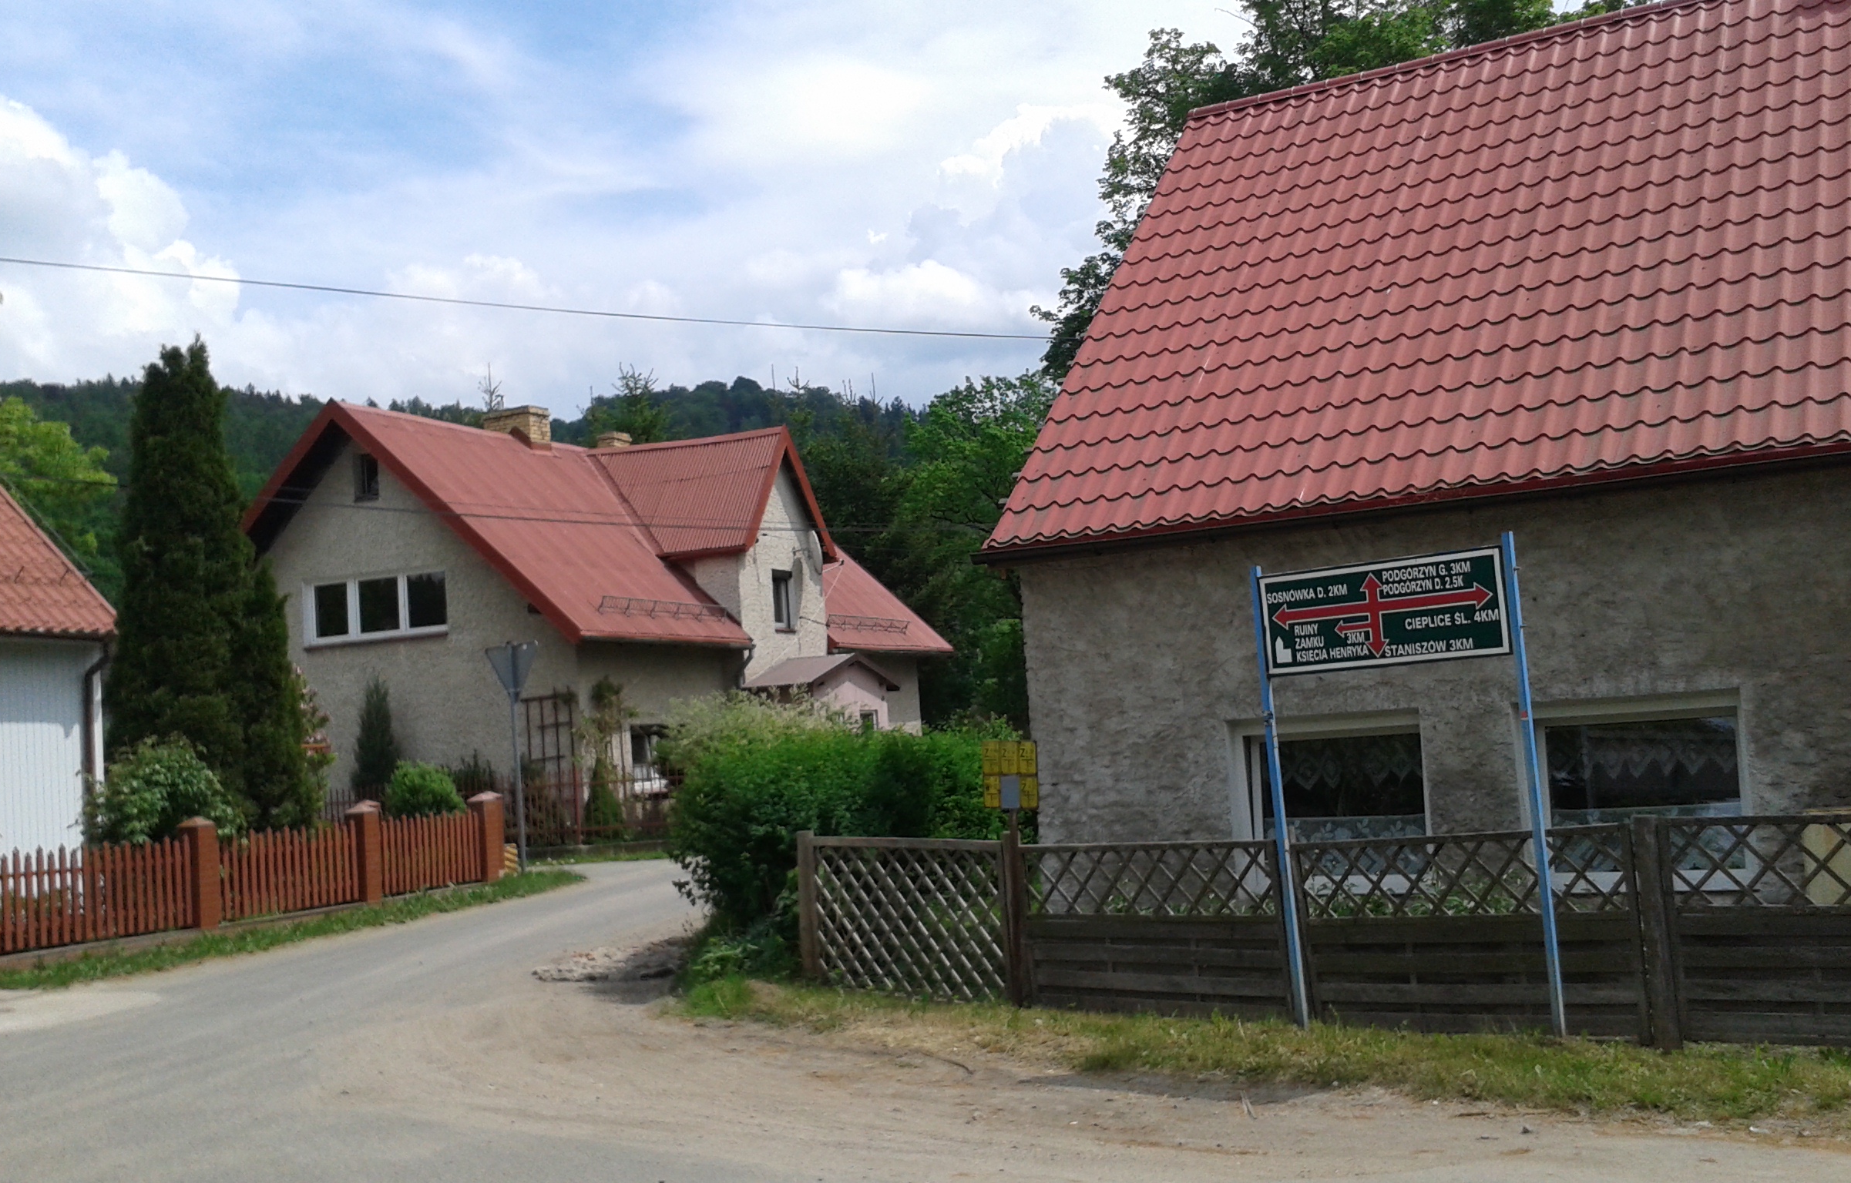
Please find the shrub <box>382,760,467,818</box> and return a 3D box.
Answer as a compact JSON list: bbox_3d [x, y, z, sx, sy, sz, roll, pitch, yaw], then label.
[{"bbox_3d":[-6.828,3.123,22.400,1.000,1.610,1.100,-3,-5,-17],"label":"shrub"}]

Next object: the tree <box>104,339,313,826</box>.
[{"bbox_3d":[-9.178,0.362,21.000,2.320,7.200,2.300,-2,-5,-24],"label":"tree"}]

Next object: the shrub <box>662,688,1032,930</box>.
[{"bbox_3d":[-0.707,1.878,13.700,2.880,2.050,2.300,-4,-5,-3],"label":"shrub"}]

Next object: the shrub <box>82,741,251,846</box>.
[{"bbox_3d":[-8.701,2.720,18.900,1.660,2.100,1.700,-2,-5,-25],"label":"shrub"}]

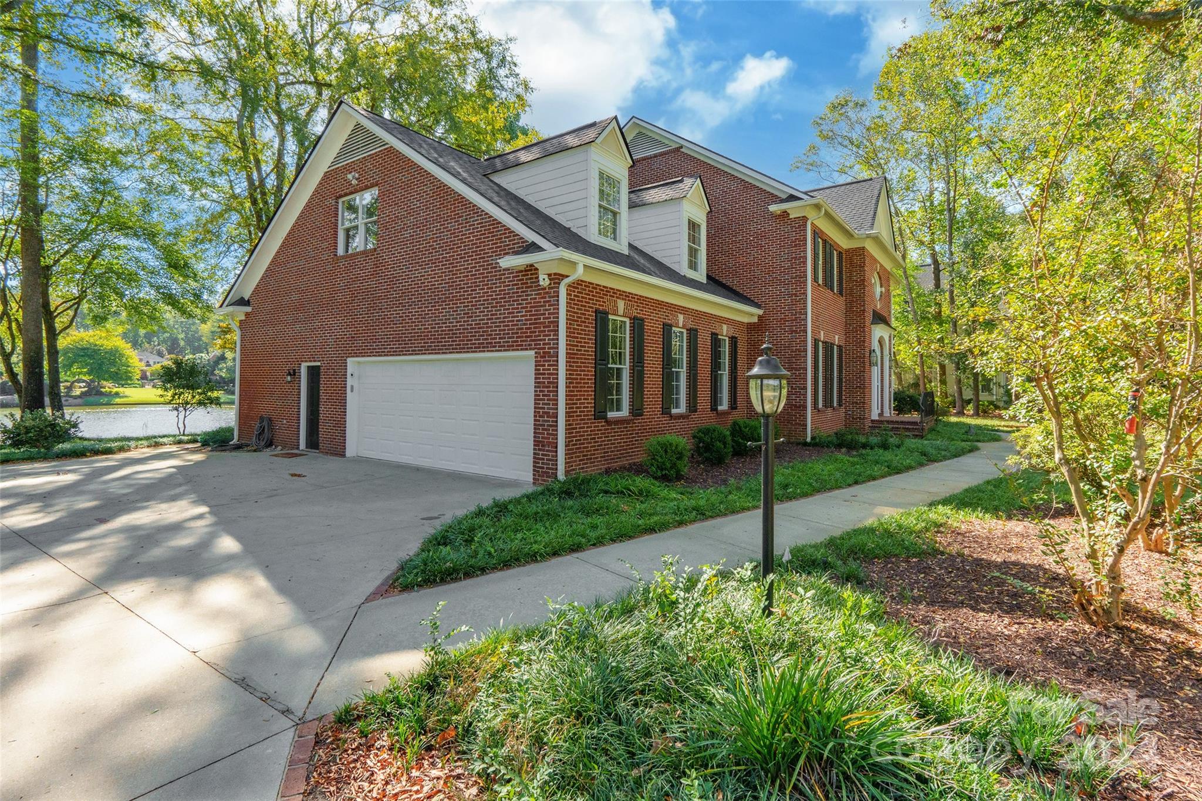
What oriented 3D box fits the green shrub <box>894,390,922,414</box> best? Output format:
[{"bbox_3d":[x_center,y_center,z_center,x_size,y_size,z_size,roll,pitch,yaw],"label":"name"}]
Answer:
[{"bbox_3d":[13.620,0.042,23.800,1.300,1.150,1.400,1,2,36],"label":"green shrub"}]

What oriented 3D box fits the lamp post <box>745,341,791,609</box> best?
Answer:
[{"bbox_3d":[1.166,0.540,3.720,0.310,1.930,0.310,0,2,0],"label":"lamp post"}]

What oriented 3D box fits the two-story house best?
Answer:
[{"bbox_3d":[1.687,-3.835,19.296,15.000,9.700,21.000,1,2,36],"label":"two-story house"}]

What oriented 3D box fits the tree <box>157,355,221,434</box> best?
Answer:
[{"bbox_3d":[-13.491,-0.185,17.500,2.100,2.600,2.050,0,2,0],"label":"tree"}]

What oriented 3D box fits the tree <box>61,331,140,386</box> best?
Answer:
[{"bbox_3d":[-63.660,-5.202,68.000,10.400,7.500,9.800,0,2,0],"label":"tree"}]

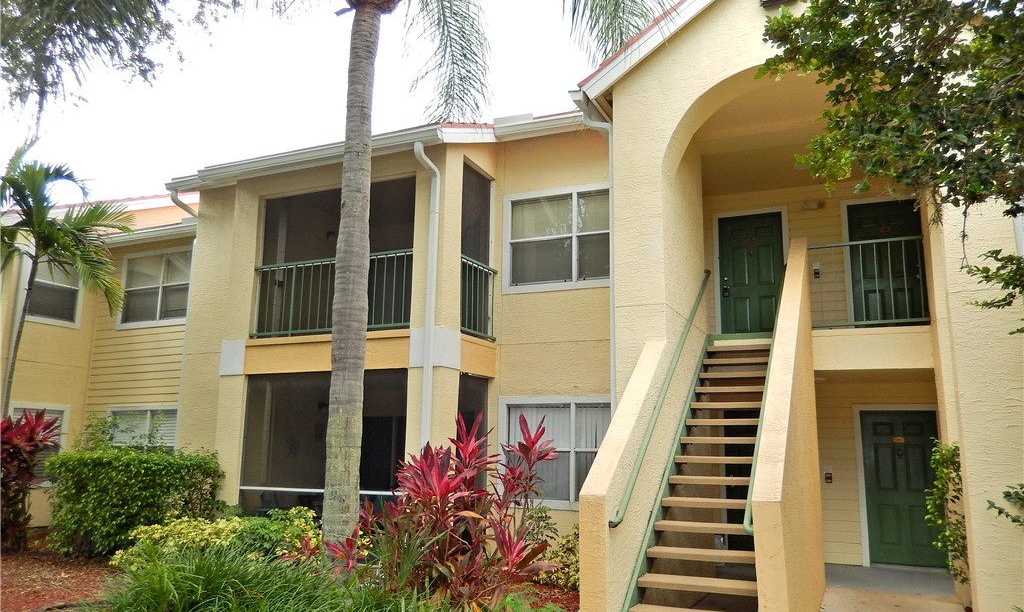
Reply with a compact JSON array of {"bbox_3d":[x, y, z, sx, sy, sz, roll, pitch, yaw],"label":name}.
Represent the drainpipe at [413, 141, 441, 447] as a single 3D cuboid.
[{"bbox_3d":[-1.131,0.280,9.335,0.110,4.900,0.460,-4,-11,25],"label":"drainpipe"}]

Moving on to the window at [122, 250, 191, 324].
[{"bbox_3d":[-6.820,-0.342,14.212,2.130,1.490,0.100,-4,-11,25],"label":"window"}]

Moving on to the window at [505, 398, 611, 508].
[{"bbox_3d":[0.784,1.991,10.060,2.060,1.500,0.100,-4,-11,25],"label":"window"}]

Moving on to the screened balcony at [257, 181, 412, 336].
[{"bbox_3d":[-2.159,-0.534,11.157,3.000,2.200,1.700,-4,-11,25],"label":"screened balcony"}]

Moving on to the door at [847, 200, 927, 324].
[{"bbox_3d":[5.337,-0.511,10.497,0.930,2.030,0.060,-4,-11,25],"label":"door"}]

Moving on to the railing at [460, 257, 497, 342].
[{"bbox_3d":[-0.454,-0.077,10.479,0.060,1.090,1.120,-4,-11,25],"label":"railing"}]

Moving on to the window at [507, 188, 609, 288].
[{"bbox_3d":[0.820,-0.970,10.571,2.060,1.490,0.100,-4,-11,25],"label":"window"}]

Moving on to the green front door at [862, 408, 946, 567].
[{"bbox_3d":[5.292,2.455,9.989,0.930,2.030,0.060,-4,-11,25],"label":"green front door"}]

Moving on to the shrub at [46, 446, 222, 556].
[{"bbox_3d":[-5.488,2.775,10.634,2.200,1.420,1.100,-4,-11,25],"label":"shrub"}]

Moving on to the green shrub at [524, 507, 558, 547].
[{"bbox_3d":[0.385,2.953,9.606,0.520,0.700,0.500,-4,-11,25],"label":"green shrub"}]

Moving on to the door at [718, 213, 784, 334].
[{"bbox_3d":[3.671,-0.398,11.268,0.930,2.030,0.060,-4,-11,25],"label":"door"}]

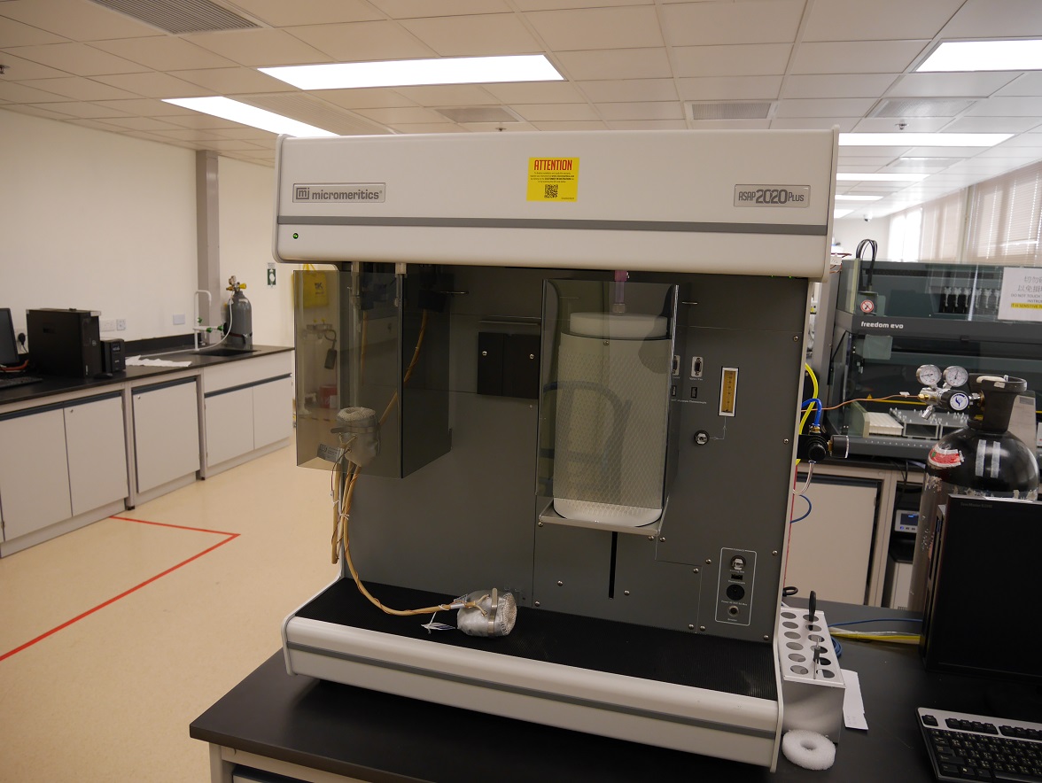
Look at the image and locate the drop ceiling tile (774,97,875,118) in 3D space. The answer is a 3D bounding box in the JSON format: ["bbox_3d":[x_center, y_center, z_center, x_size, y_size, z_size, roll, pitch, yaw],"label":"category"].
[{"bbox_3d":[1.991,-1.879,4.773,0.600,0.020,0.600,4,10,15],"label":"drop ceiling tile"}]

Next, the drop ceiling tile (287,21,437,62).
[{"bbox_3d":[-0.797,-1.775,3.672,0.600,0.020,0.600,4,10,15],"label":"drop ceiling tile"}]

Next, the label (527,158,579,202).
[{"bbox_3d":[0.047,-0.311,1.060,0.076,0.064,0.002,5,0,15],"label":"label"}]

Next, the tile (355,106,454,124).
[{"bbox_3d":[-0.746,-1.749,4.571,0.500,0.020,0.500,5,10,15],"label":"tile"}]

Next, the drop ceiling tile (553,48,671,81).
[{"bbox_3d":[0.428,-1.476,3.248,0.500,0.020,0.500,5,10,15],"label":"drop ceiling tile"}]

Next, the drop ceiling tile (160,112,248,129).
[{"bbox_3d":[-2.209,-1.853,4.953,0.500,0.020,0.500,5,10,15],"label":"drop ceiling tile"}]

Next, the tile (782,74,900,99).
[{"bbox_3d":[1.518,-1.470,3.468,0.500,0.020,0.500,5,10,15],"label":"tile"}]

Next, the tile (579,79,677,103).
[{"bbox_3d":[0.557,-1.554,3.718,0.500,0.020,0.500,5,10,15],"label":"tile"}]

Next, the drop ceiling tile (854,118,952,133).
[{"bbox_3d":[2.728,-1.929,5.191,0.600,0.020,0.600,4,10,15],"label":"drop ceiling tile"}]

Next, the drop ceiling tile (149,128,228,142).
[{"bbox_3d":[-2.549,-1.973,5.553,0.500,0.020,0.500,5,10,15],"label":"drop ceiling tile"}]

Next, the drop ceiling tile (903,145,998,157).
[{"bbox_3d":[2.985,-1.698,5.105,0.500,0.020,0.500,5,10,15],"label":"drop ceiling tile"}]

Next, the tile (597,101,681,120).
[{"bbox_3d":[0.835,-1.970,5.079,0.600,0.020,0.600,4,10,15],"label":"tile"}]

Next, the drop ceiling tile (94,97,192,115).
[{"bbox_3d":[-2.794,-2.146,5.425,0.600,0.020,0.600,4,10,15],"label":"drop ceiling tile"}]

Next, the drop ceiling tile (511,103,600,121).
[{"bbox_3d":[0.256,-2.015,5.232,0.600,0.020,0.600,4,10,15],"label":"drop ceiling tile"}]

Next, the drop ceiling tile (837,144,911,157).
[{"bbox_3d":[2.514,-1.738,5.224,0.500,0.020,0.500,5,10,15],"label":"drop ceiling tile"}]

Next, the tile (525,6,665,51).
[{"bbox_3d":[0.298,-1.398,2.779,0.500,0.020,0.500,5,10,15],"label":"tile"}]

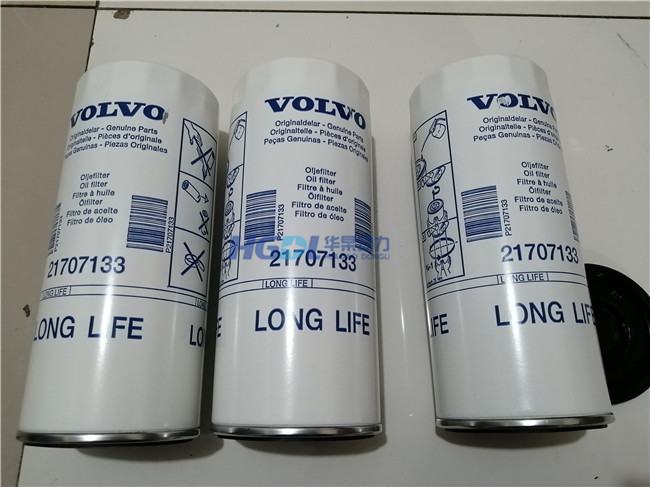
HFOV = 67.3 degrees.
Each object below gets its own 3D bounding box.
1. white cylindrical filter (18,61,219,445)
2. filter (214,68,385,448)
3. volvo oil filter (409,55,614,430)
[{"bbox_3d":[-0.140,0.007,0.358,0.112,0.112,0.256,-3,72,6],"label":"white cylindrical filter"},{"bbox_3d":[-0.019,0.006,0.366,0.111,0.111,0.258,7,71,-21],"label":"filter"},{"bbox_3d":[0.128,0.001,0.364,0.112,0.112,0.256,3,72,-15],"label":"volvo oil filter"}]

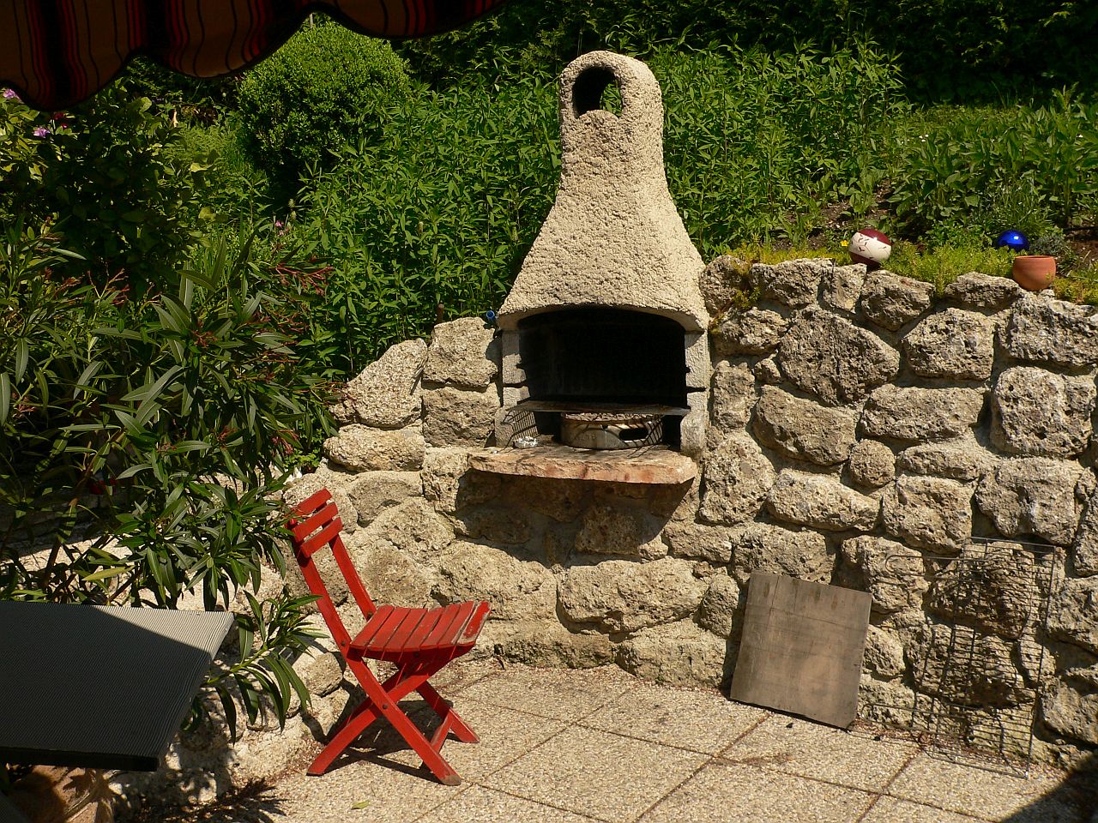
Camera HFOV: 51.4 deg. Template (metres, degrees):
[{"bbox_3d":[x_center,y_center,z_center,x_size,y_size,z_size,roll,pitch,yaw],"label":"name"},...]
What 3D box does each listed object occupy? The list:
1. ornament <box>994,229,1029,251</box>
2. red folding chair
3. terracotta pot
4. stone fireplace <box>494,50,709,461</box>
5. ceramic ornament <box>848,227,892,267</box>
[{"bbox_3d":[1.512,-0.539,3.720,0.104,0.104,0.104,3,9,37],"label":"ornament"},{"bbox_3d":[-0.461,0.674,3.491,0.545,0.825,0.385,-1,7,7],"label":"red folding chair"},{"bbox_3d":[1.447,-0.411,3.400,0.130,0.107,0.130,3,9,37],"label":"terracotta pot"},{"bbox_3d":[0.251,-0.622,4.392,0.800,1.490,0.500,1,8,23],"label":"stone fireplace"},{"bbox_3d":[1.068,-0.538,3.790,0.144,0.144,0.144,13,9,36],"label":"ceramic ornament"}]

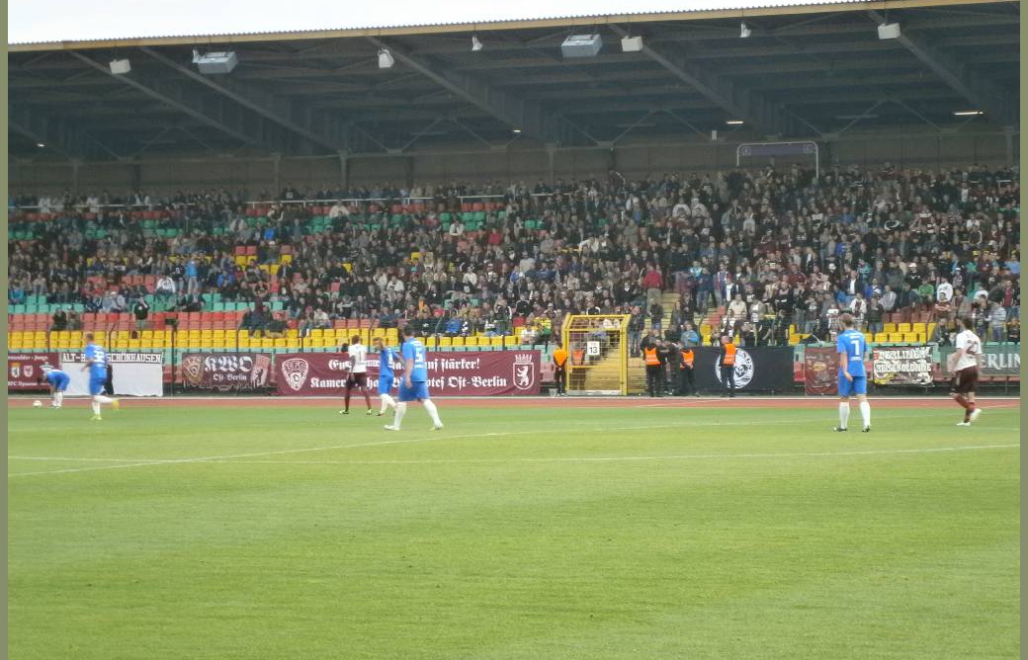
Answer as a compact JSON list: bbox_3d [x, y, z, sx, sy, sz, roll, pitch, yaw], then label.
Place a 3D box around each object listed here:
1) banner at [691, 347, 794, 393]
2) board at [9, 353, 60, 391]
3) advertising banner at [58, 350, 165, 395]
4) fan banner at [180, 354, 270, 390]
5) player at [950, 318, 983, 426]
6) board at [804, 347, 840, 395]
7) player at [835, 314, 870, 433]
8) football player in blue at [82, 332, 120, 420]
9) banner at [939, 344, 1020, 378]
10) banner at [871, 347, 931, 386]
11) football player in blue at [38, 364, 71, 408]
[{"bbox_3d":[6.771,1.197,99.005,3.368,1.369,0.050,0,0,24],"label":"banner"},{"bbox_3d":[-16.288,1.364,109.272,2.972,1.230,0.050,0,0,24],"label":"board"},{"bbox_3d":[-12.928,1.414,106.152,3.849,1.398,0.060,0,0,24],"label":"advertising banner"},{"bbox_3d":[-9.228,1.358,106.129,3.292,1.255,0.050,0,0,24],"label":"fan banner"},{"bbox_3d":[7.495,0.690,54.686,0.470,1.789,0.460,-1,0,31],"label":"player"},{"bbox_3d":[9.147,1.221,97.948,1.125,1.428,0.050,0,0,24],"label":"board"},{"bbox_3d":[5.102,0.644,49.712,0.480,1.786,0.360,0,0,-22],"label":"player"},{"bbox_3d":[-8.242,0.926,65.800,0.720,1.733,0.520,-1,0,38],"label":"football player in blue"},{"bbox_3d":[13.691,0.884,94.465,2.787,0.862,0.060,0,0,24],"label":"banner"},{"bbox_3d":[11.256,1.051,95.534,1.826,1.101,0.060,0,0,24],"label":"banner"},{"bbox_3d":[-12.749,1.575,91.500,0.850,1.178,0.550,0,0,3],"label":"football player in blue"}]

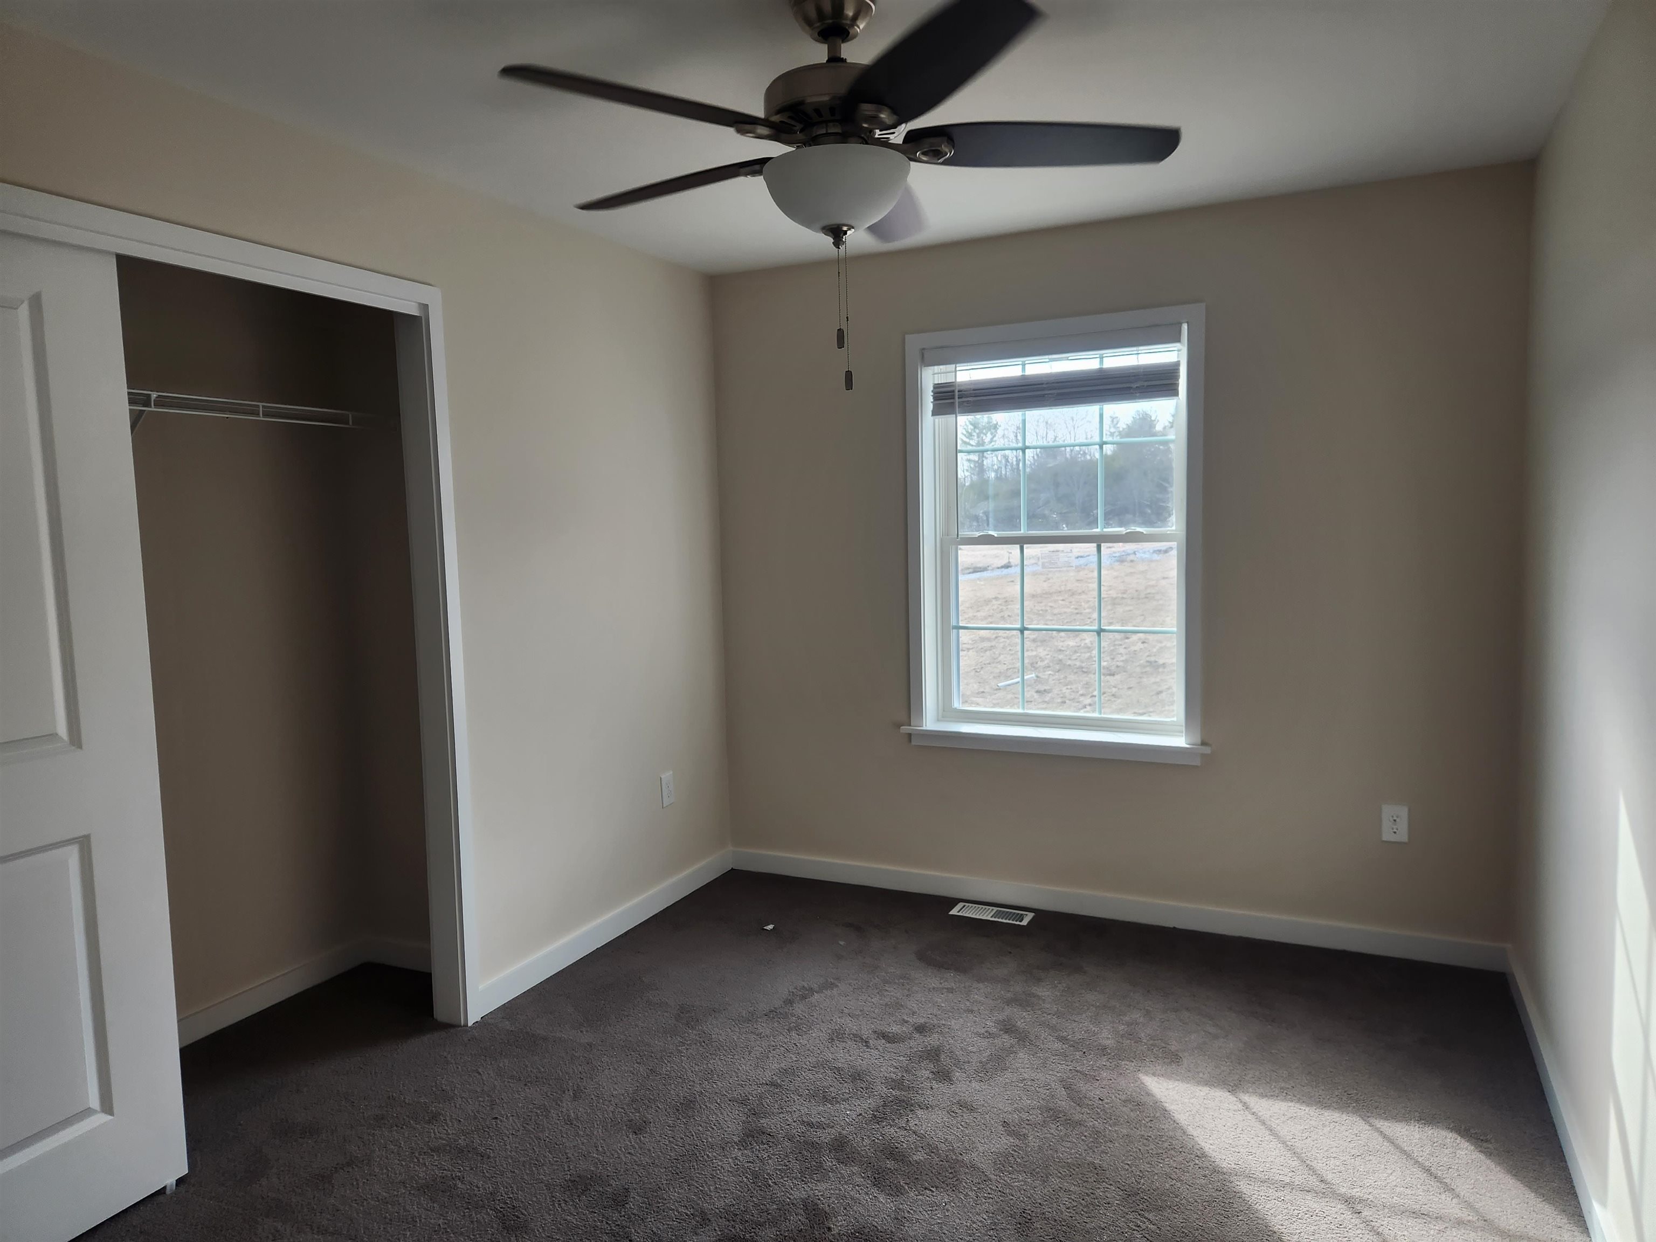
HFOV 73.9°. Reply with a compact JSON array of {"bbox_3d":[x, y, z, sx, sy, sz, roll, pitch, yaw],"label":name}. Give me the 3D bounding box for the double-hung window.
[{"bbox_3d":[0.797,-0.284,3.926,1.055,1.525,0.130,1,6,26],"label":"double-hung window"}]

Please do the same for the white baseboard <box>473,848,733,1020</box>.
[{"bbox_3d":[-0.717,1.062,3.933,0.016,0.083,1.480,1,6,26],"label":"white baseboard"}]

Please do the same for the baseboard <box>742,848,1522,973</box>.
[{"bbox_3d":[0.848,1.016,3.987,2.785,0.083,0.016,1,6,26],"label":"baseboard"}]

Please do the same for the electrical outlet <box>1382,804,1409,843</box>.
[{"bbox_3d":[1.800,0.645,3.492,0.072,0.115,0.010,1,6,26],"label":"electrical outlet"}]

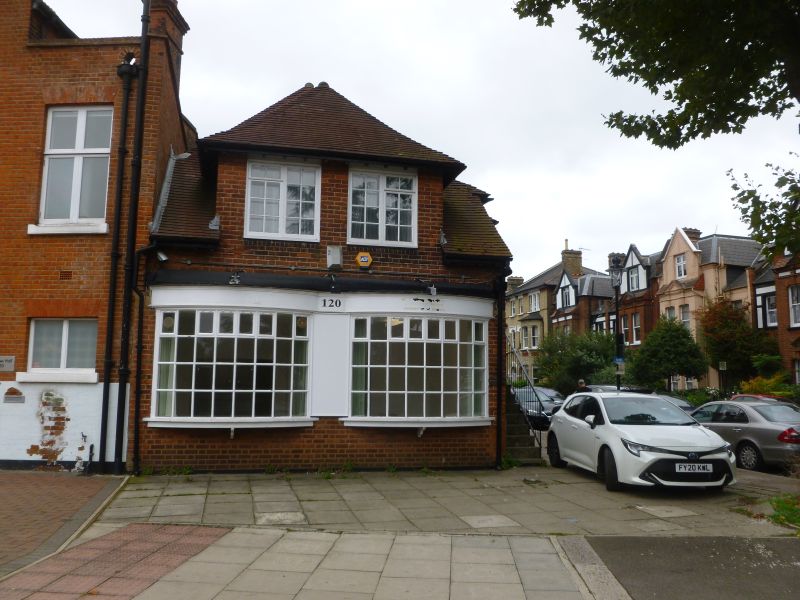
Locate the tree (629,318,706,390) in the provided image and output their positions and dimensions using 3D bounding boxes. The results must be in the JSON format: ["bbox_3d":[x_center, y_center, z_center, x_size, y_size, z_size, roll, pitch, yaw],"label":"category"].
[{"bbox_3d":[14.602,3.686,35.322,4.100,5.370,4.000,2,-7,-7],"label":"tree"}]

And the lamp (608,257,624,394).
[{"bbox_3d":[6.061,1.380,18.117,0.420,5.280,0.420,2,-7,-7],"label":"lamp"}]

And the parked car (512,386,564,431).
[{"bbox_3d":[4.310,3.724,22.087,1.790,1.450,4.300,2,-7,-11],"label":"parked car"}]

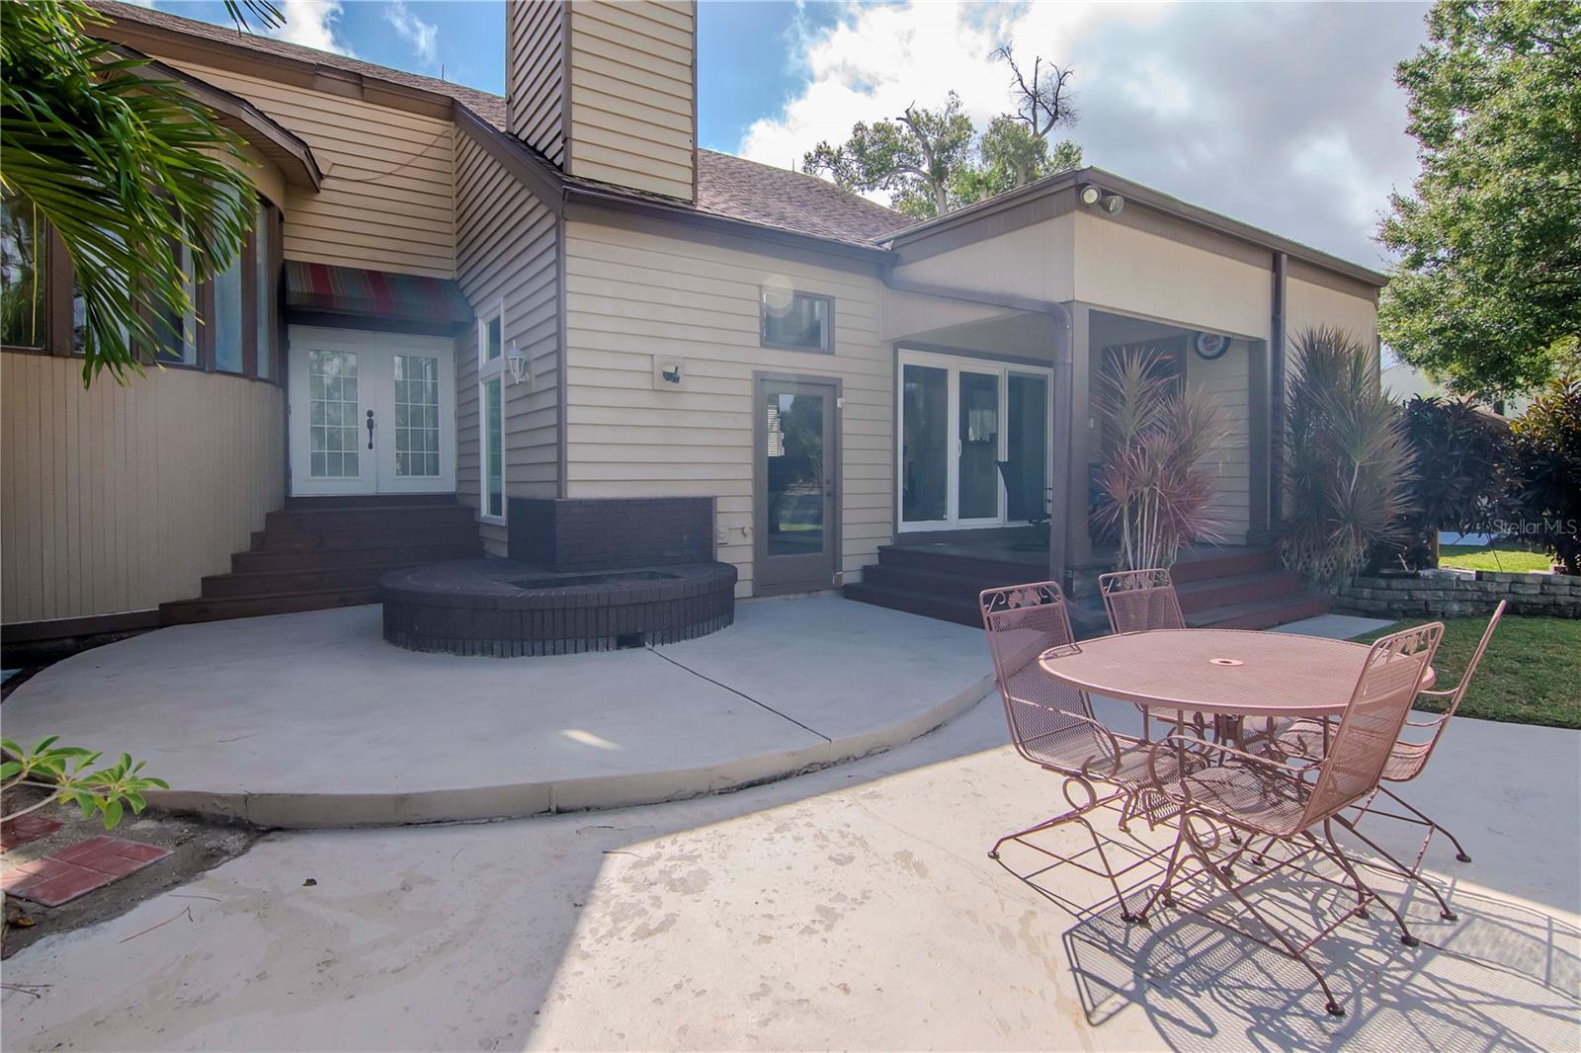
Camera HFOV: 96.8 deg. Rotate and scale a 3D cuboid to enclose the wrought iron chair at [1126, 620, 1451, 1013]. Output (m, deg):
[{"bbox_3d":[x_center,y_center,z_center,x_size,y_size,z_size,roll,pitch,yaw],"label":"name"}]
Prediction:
[{"bbox_3d":[1.438,0.721,2.039,0.580,0.940,0.640,-3,5,-32],"label":"wrought iron chair"}]

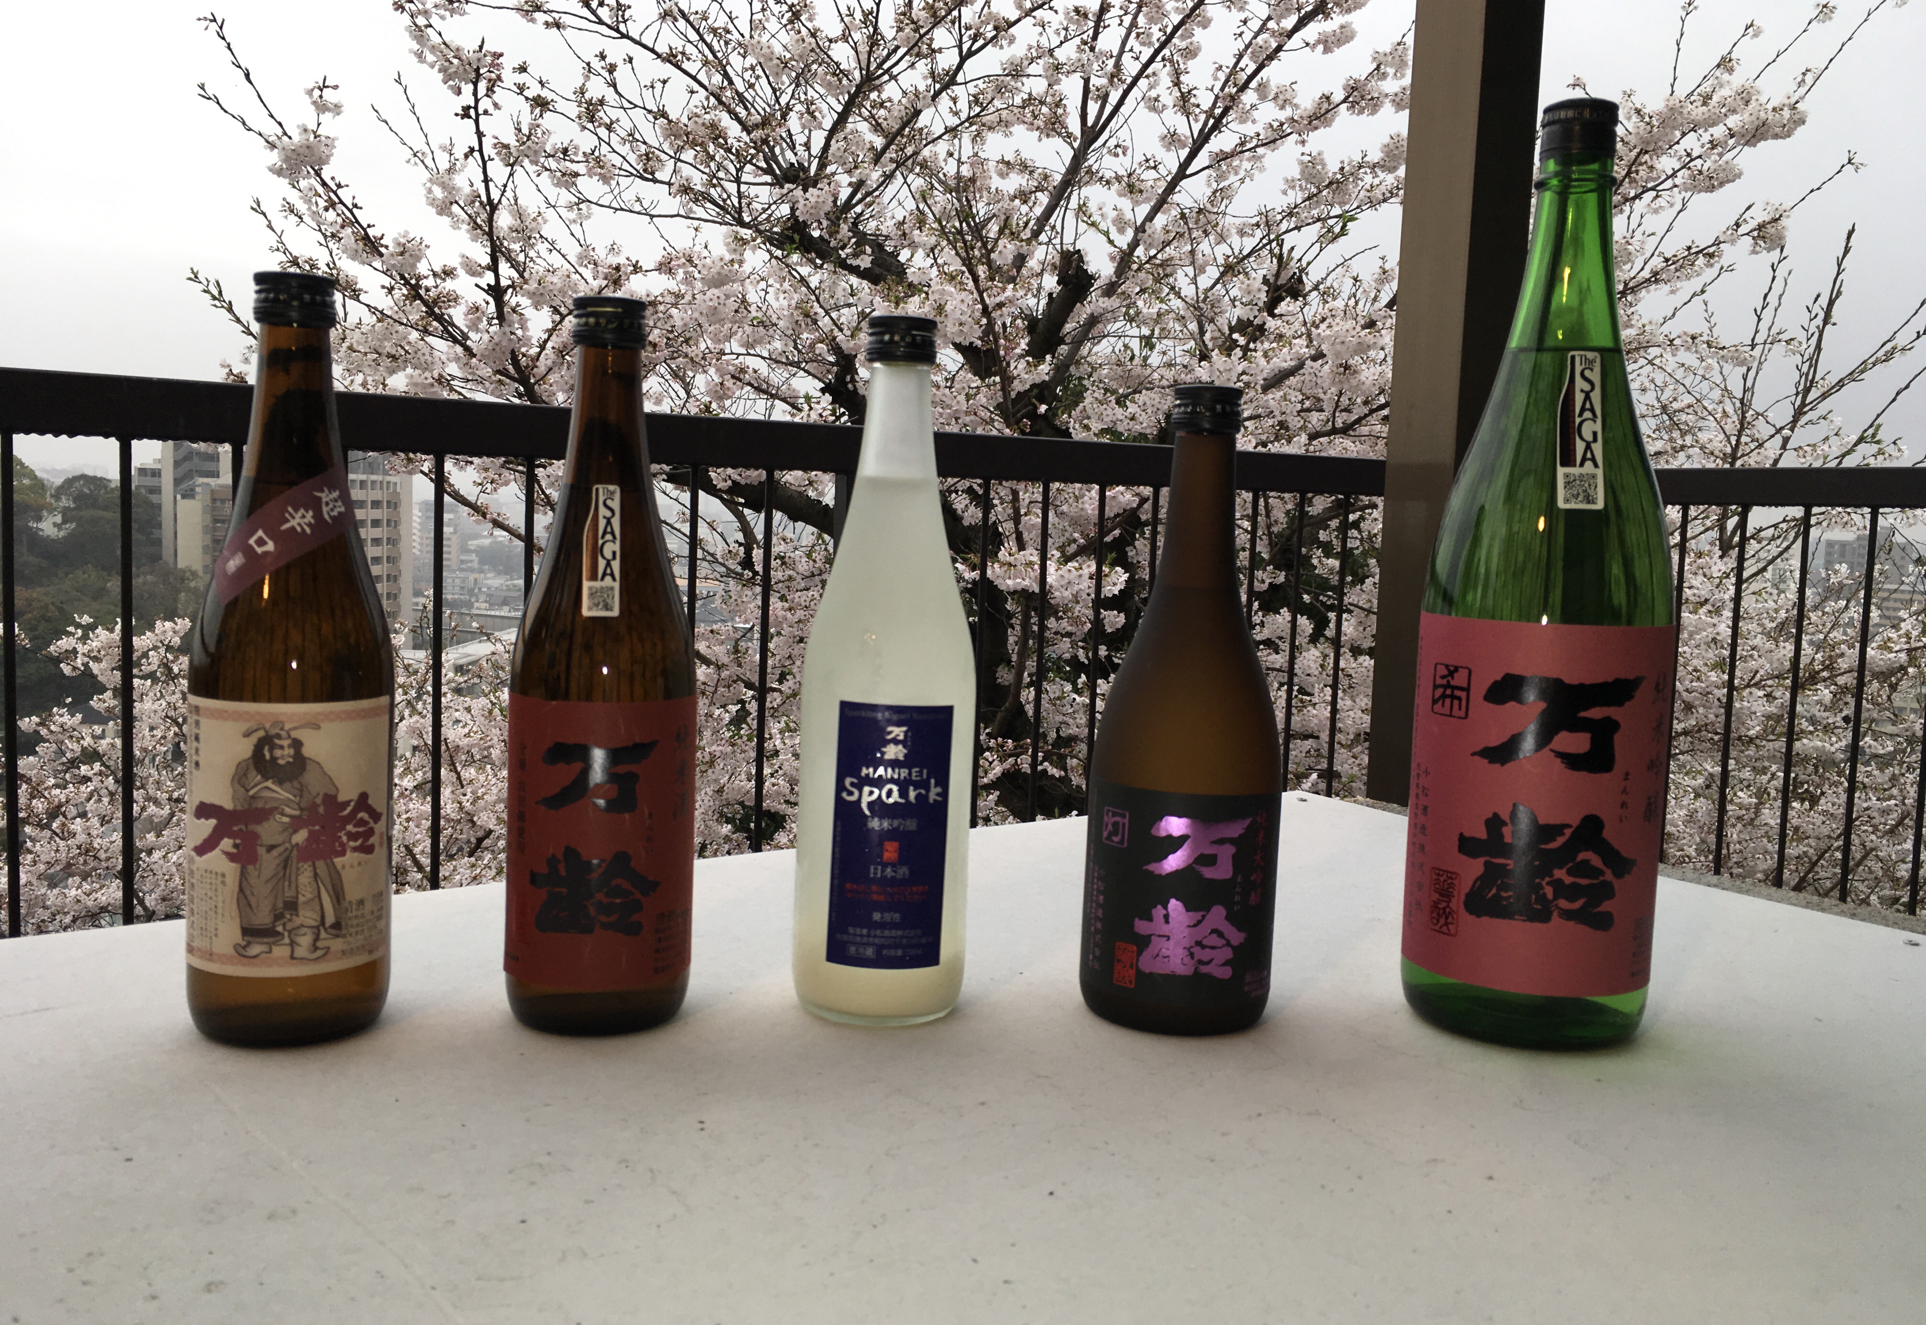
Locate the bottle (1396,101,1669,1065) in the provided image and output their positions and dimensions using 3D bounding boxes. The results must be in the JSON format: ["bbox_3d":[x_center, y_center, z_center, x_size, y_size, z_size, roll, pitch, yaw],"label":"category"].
[{"bbox_3d":[0.260,-0.039,0.715,0.106,0.404,0.106,3,5,14],"label":"bottle"}]

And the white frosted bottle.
[{"bbox_3d":[-0.032,0.002,0.704,0.077,0.300,0.077,2,5,-4],"label":"white frosted bottle"}]

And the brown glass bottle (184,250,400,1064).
[{"bbox_3d":[-0.268,-0.002,0.647,0.077,0.300,0.077,1,5,-20],"label":"brown glass bottle"}]

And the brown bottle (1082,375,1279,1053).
[{"bbox_3d":[0.100,0.019,0.712,0.084,0.276,0.084,2,5,0],"label":"brown bottle"}]

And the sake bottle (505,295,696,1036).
[{"bbox_3d":[-0.150,0.000,0.675,0.077,0.299,0.077,1,5,-14],"label":"sake bottle"}]

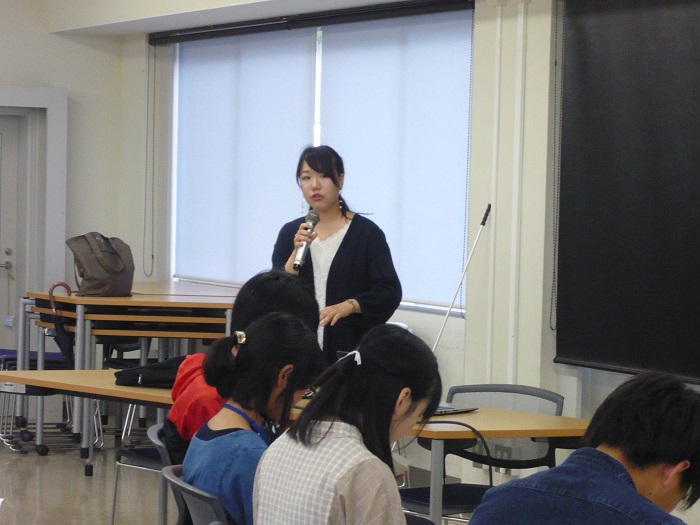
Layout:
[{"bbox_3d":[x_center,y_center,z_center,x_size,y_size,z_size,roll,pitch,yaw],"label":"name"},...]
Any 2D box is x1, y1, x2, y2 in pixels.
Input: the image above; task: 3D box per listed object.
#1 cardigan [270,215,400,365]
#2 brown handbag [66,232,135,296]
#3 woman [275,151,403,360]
[{"bbox_3d":[-0.052,0.155,7.782,0.480,0.680,0.330,2,2,24],"label":"cardigan"},{"bbox_3d":[-1.331,0.010,10.790,0.340,0.335,0.180,1,2,-8],"label":"brown handbag"},{"bbox_3d":[-0.060,0.349,7.789,0.480,1.600,0.360,2,2,24],"label":"woman"}]

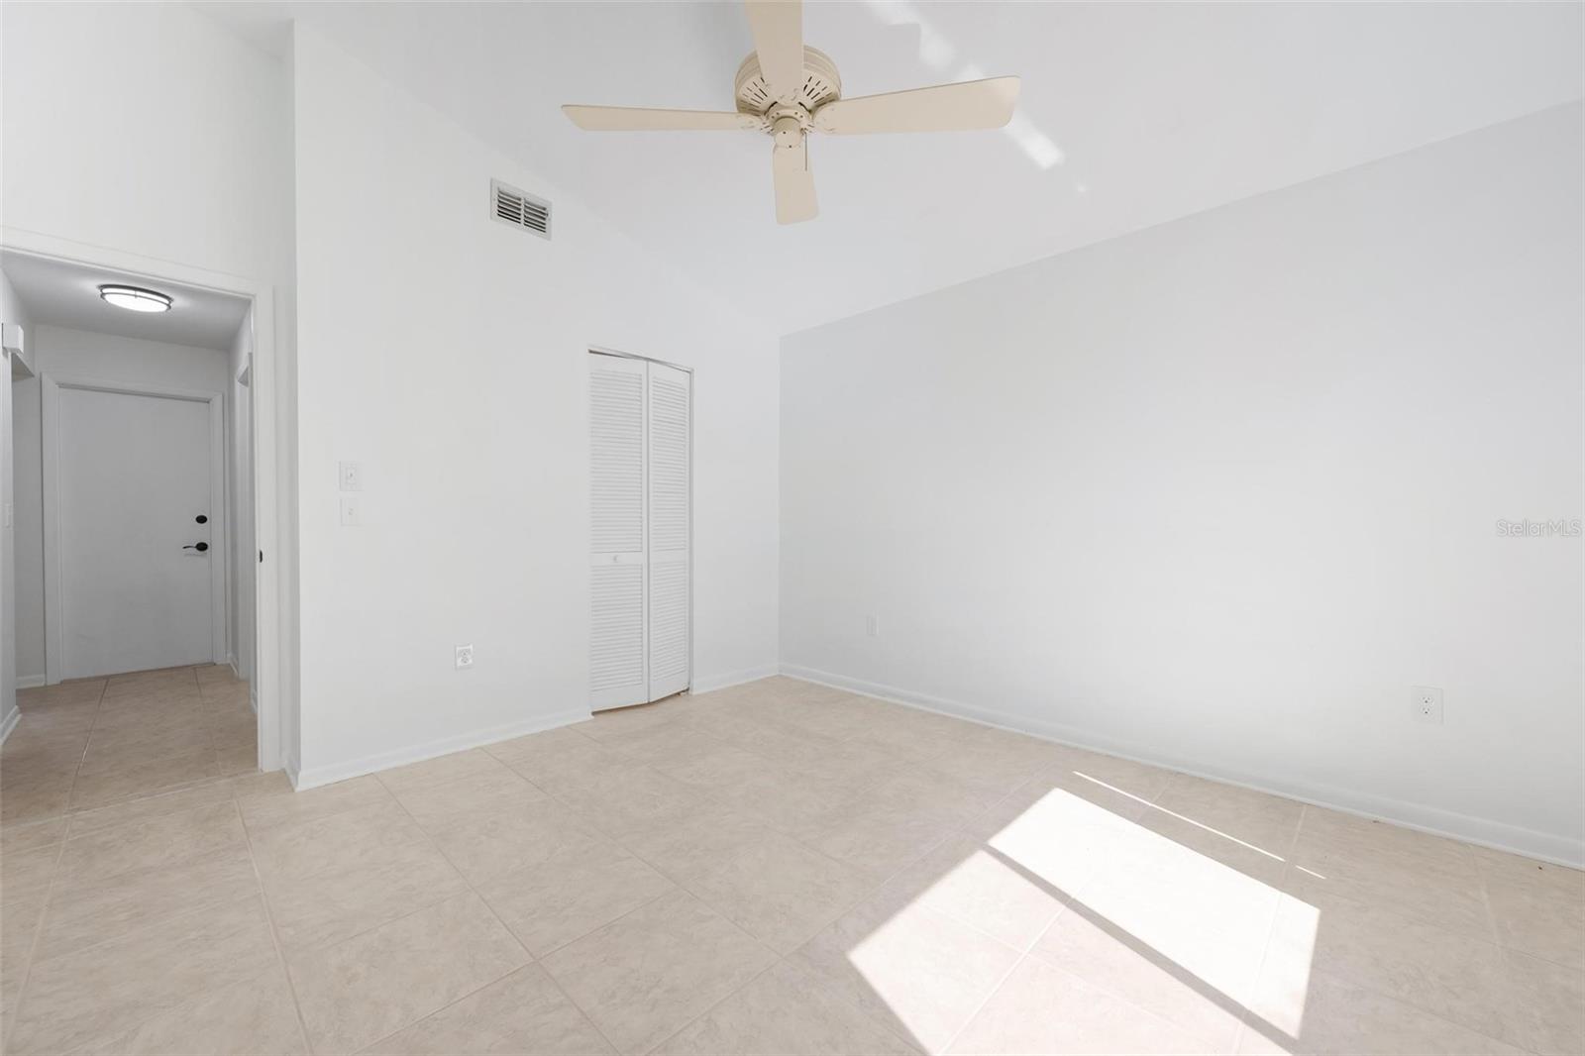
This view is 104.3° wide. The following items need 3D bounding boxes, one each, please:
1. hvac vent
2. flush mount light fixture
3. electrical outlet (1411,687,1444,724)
[{"bbox_3d":[-1.356,-1.597,3.101,0.018,0.201,0.303,0,0,44],"label":"hvac vent"},{"bbox_3d":[-3.810,-1.322,3.583,0.308,0.068,0.308,0,0,44],"label":"flush mount light fixture"},{"bbox_3d":[2.180,0.612,2.116,0.078,0.124,0.008,0,0,44],"label":"electrical outlet"}]

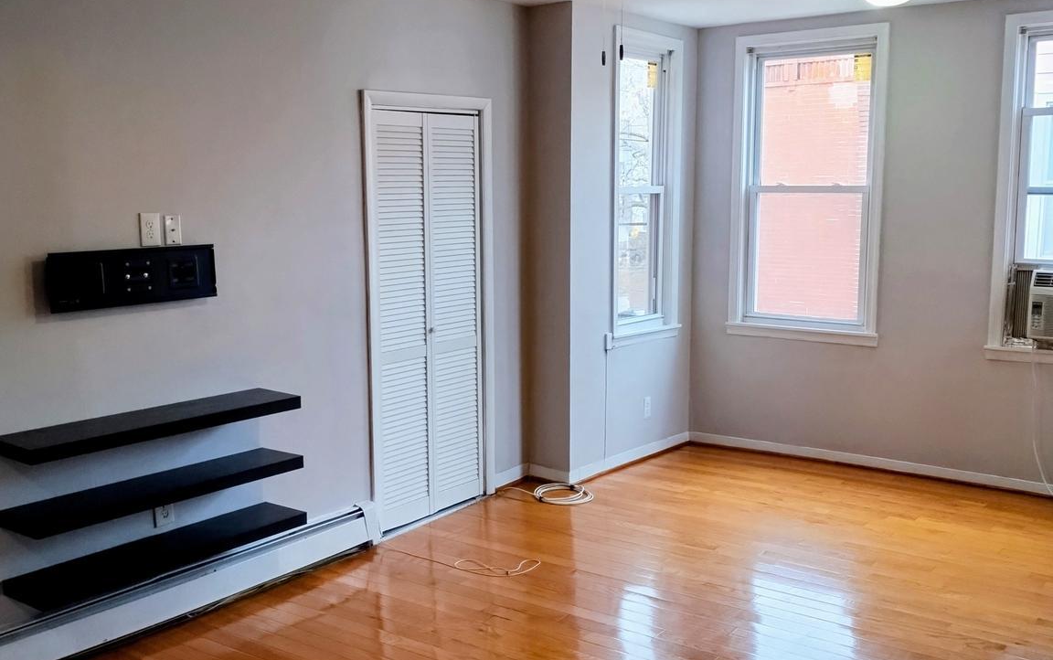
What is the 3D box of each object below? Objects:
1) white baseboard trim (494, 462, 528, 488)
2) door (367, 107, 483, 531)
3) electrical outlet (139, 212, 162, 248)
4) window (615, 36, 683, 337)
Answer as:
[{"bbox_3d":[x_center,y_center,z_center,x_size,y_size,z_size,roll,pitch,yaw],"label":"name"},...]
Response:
[{"bbox_3d":[-0.088,0.820,5.708,0.016,0.085,0.300,7,11,38],"label":"white baseboard trim"},{"bbox_3d":[-0.474,-0.058,5.132,0.045,2.015,0.755,7,11,38],"label":"door"},{"bbox_3d":[-1.428,-0.380,3.857,0.009,0.124,0.080,7,11,38],"label":"electrical outlet"},{"bbox_3d":[0.691,-0.854,5.997,0.130,1.750,0.720,7,11,41],"label":"window"}]

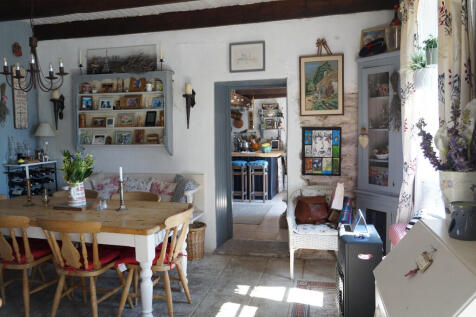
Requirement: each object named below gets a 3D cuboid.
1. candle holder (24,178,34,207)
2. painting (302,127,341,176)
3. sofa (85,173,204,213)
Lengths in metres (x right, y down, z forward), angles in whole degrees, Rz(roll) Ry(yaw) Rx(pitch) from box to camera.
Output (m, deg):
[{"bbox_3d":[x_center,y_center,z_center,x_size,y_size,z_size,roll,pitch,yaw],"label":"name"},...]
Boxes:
[{"bbox_3d":[-1.884,0.298,3.213,0.082,0.235,0.082,0,4,13],"label":"candle holder"},{"bbox_3d":[0.867,-0.072,3.685,0.395,0.500,0.030,0,4,13],"label":"painting"},{"bbox_3d":[-1.225,0.667,4.163,1.580,0.920,0.600,0,3,14],"label":"sofa"}]

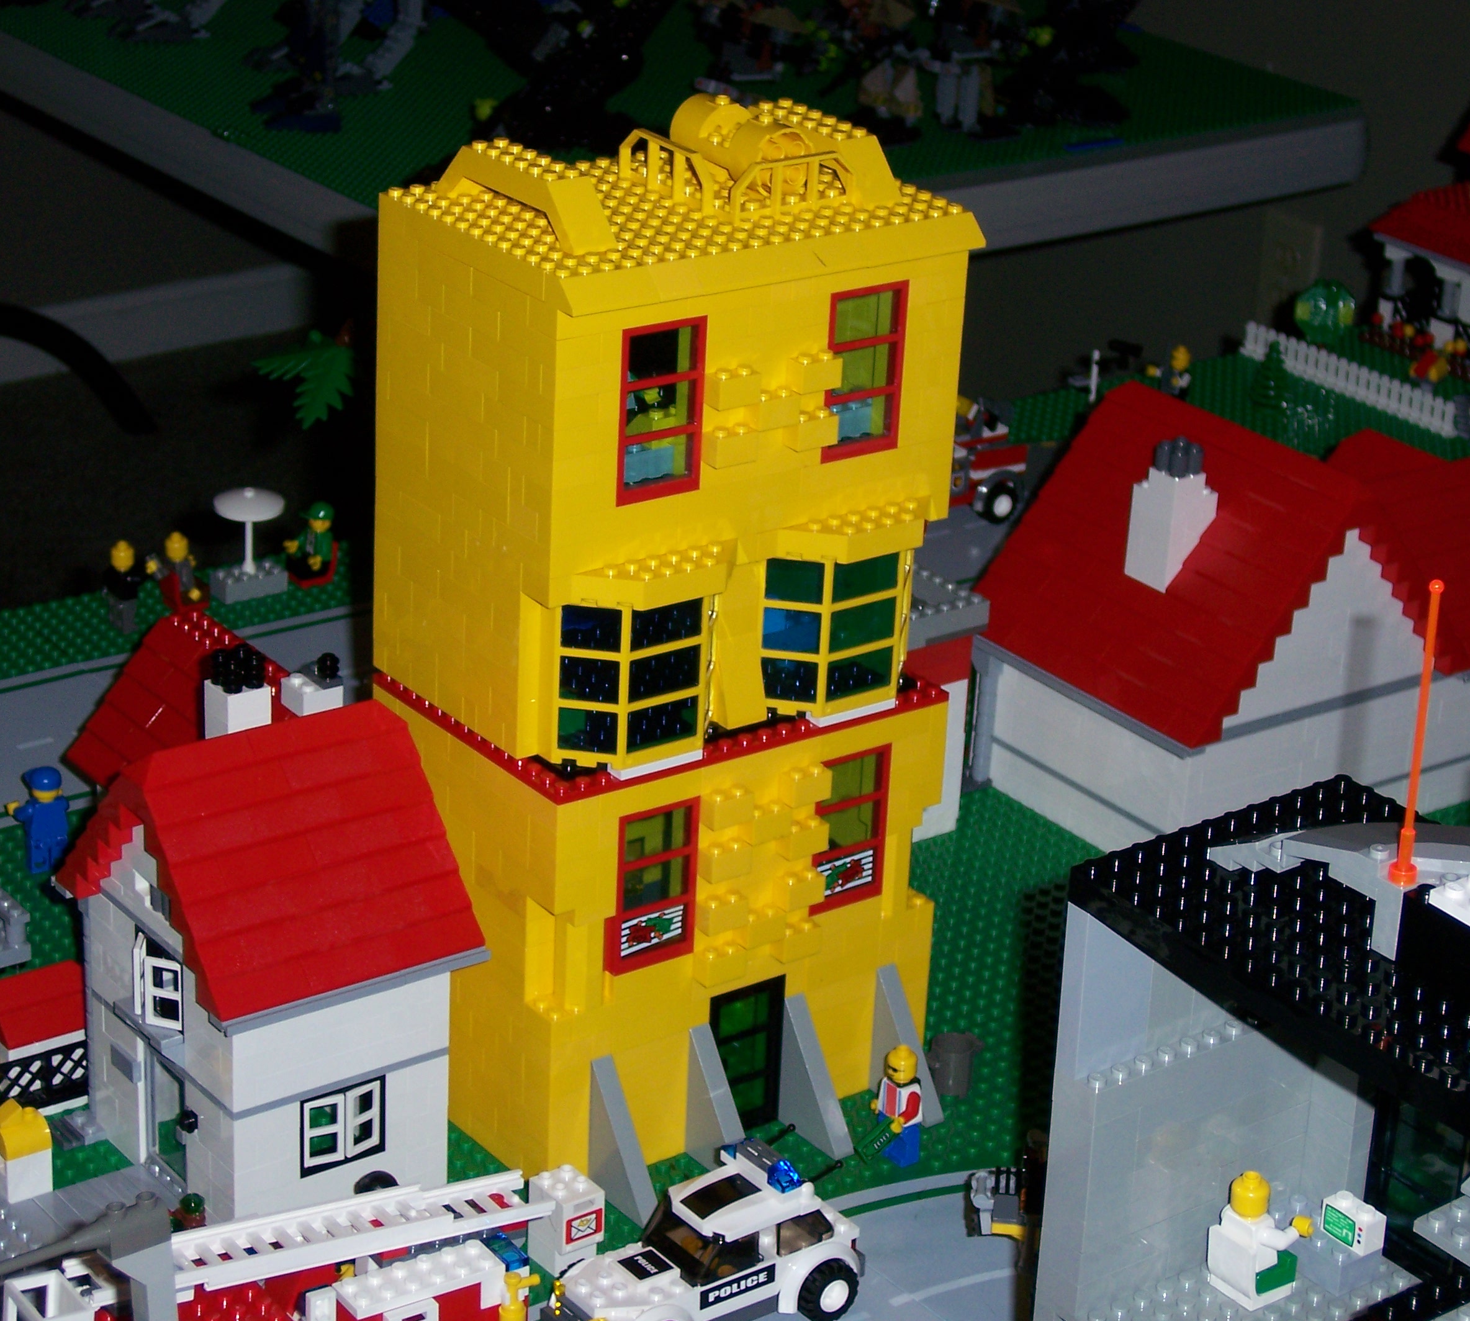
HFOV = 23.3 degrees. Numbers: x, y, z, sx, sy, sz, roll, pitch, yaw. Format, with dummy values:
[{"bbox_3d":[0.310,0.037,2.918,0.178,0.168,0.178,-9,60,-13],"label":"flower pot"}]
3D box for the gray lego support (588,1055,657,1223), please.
[{"bbox_3d":[-0.036,0.158,1.167,0.008,0.048,0.032,-14,29,-34],"label":"gray lego support"}]

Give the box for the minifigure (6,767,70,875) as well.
[{"bbox_3d":[-0.268,0.059,1.375,0.021,0.042,0.017,-14,29,-34],"label":"minifigure"}]

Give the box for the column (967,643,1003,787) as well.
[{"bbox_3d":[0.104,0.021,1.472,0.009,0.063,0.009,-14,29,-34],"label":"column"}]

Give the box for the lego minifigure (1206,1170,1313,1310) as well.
[{"bbox_3d":[0.140,0.150,0.944,0.019,0.037,0.019,-16,30,-33],"label":"lego minifigure"}]

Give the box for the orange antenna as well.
[{"bbox_3d":[0.161,0.017,0.838,0.007,0.077,0.007,-16,30,-33],"label":"orange antenna"}]

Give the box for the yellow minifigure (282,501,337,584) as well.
[{"bbox_3d":[-0.198,-0.055,1.652,0.019,0.037,0.019,-14,29,-34],"label":"yellow minifigure"}]

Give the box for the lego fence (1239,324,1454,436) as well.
[{"bbox_3d":[0.342,-0.158,1.978,0.008,0.019,0.161,-14,29,-34],"label":"lego fence"}]

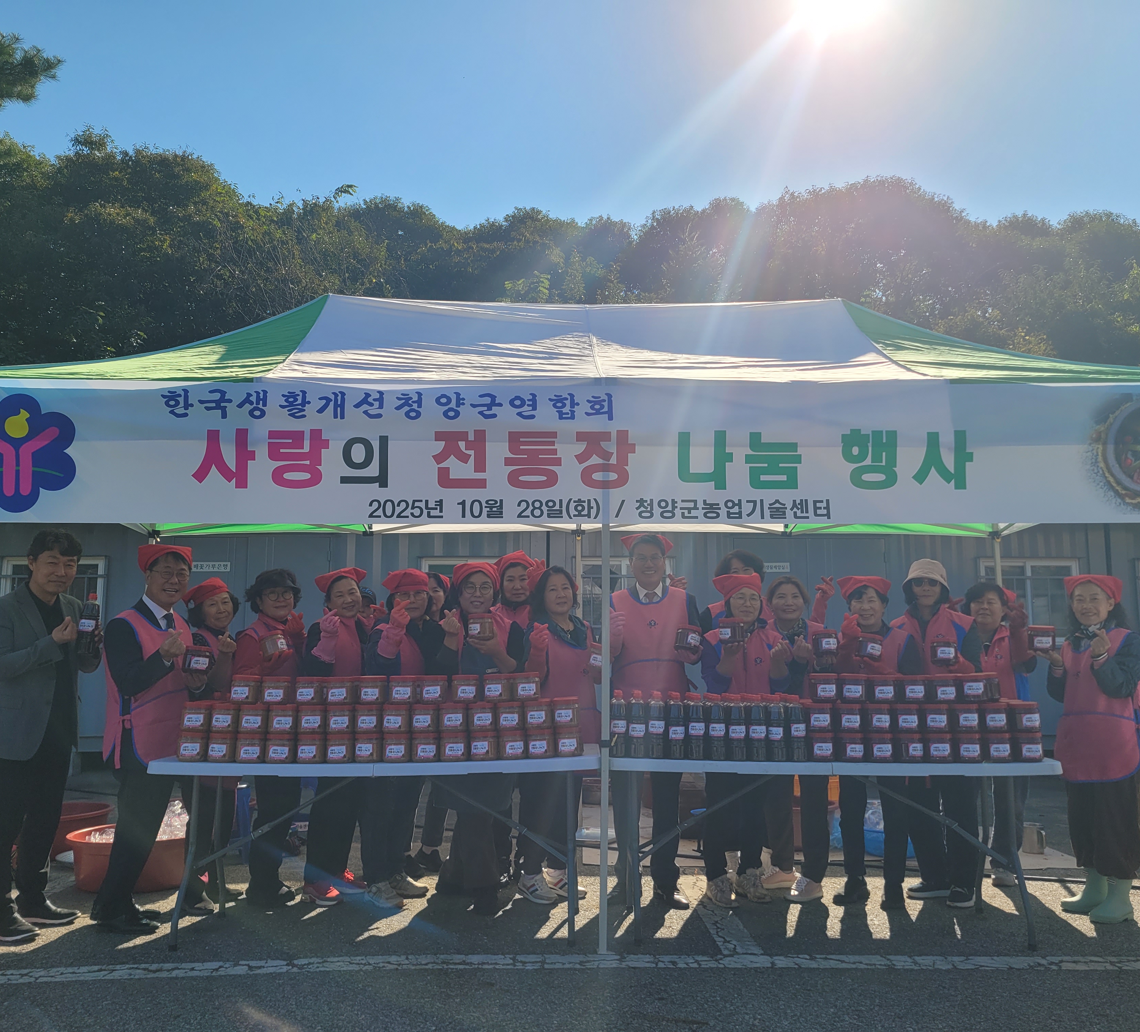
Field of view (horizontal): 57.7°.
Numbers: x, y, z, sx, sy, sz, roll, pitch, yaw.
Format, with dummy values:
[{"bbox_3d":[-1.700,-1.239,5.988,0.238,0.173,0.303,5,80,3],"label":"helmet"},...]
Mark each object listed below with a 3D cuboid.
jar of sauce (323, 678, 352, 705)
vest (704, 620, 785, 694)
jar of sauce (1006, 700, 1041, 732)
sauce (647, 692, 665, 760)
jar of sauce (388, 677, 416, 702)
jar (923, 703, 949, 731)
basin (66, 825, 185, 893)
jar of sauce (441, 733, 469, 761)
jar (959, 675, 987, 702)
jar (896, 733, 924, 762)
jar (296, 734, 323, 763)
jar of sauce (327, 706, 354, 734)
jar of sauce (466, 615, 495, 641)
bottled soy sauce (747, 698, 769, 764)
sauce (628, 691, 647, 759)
[{"bbox_3d":[-0.972,0.733,4.334,0.113,0.120,0.113,2,-8,-12],"label":"jar of sauce"},{"bbox_3d":[0.868,0.836,5.135,0.430,0.620,0.270,-1,-8,8],"label":"vest"},{"bbox_3d":[1.903,0.845,4.326,0.109,0.116,0.109,-1,-8,8],"label":"jar of sauce"},{"bbox_3d":[0.364,0.887,4.360,0.077,0.275,0.077,-1,-7,5],"label":"sauce"},{"bbox_3d":[-0.699,0.729,4.332,0.104,0.113,0.104,1,-8,-3],"label":"jar of sauce"},{"bbox_3d":[1.520,0.843,4.297,0.113,0.115,0.113,-1,-8,12],"label":"jar"},{"bbox_3d":[-2.240,1.768,5.363,0.680,0.252,0.680,3,-8,-20],"label":"basin"},{"bbox_3d":[-0.484,0.971,4.337,0.109,0.116,0.109,1,-8,-8],"label":"jar of sauce"},{"bbox_3d":[1.698,0.729,4.354,0.113,0.115,0.113,-2,-8,19],"label":"jar"},{"bbox_3d":[1.399,0.952,4.256,0.105,0.115,0.105,0,-8,0],"label":"jar"},{"bbox_3d":[-1.067,0.949,4.232,0.105,0.115,0.105,1,-8,-6],"label":"jar"},{"bbox_3d":[-0.945,0.835,4.247,0.105,0.115,0.105,1,-8,-10],"label":"jar of sauce"},{"bbox_3d":[-0.412,0.520,4.803,0.113,0.120,0.113,0,-7,0],"label":"jar of sauce"},{"bbox_3d":[0.790,0.894,4.328,0.080,0.271,0.080,-1,-8,8],"label":"bottled soy sauce"},{"bbox_3d":[0.285,0.883,4.360,0.080,0.271,0.080,0,-8,4],"label":"sauce"}]

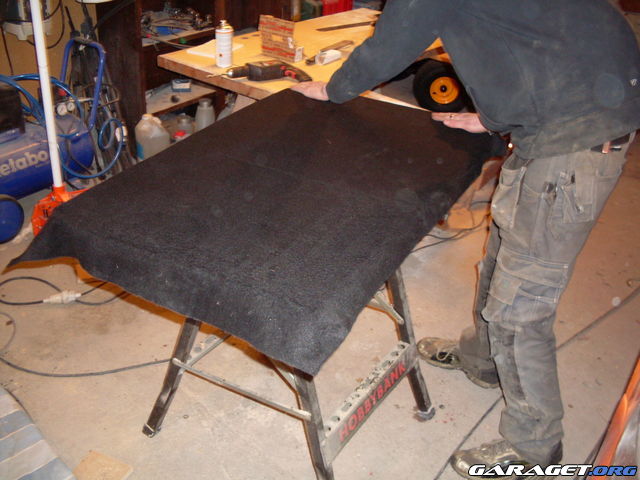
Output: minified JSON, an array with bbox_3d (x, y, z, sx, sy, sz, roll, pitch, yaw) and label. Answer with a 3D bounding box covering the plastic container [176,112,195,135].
[{"bbox_3d":[-0.759,-0.644,3.950,0.092,0.140,0.092,-7,30,-16],"label":"plastic container"}]

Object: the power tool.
[{"bbox_3d":[-0.176,-0.587,2.486,0.290,0.072,0.175,-10,31,-22],"label":"power tool"}]

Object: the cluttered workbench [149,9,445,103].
[{"bbox_3d":[0.075,-0.542,3.323,0.700,0.787,1.500,21,34,31],"label":"cluttered workbench"}]

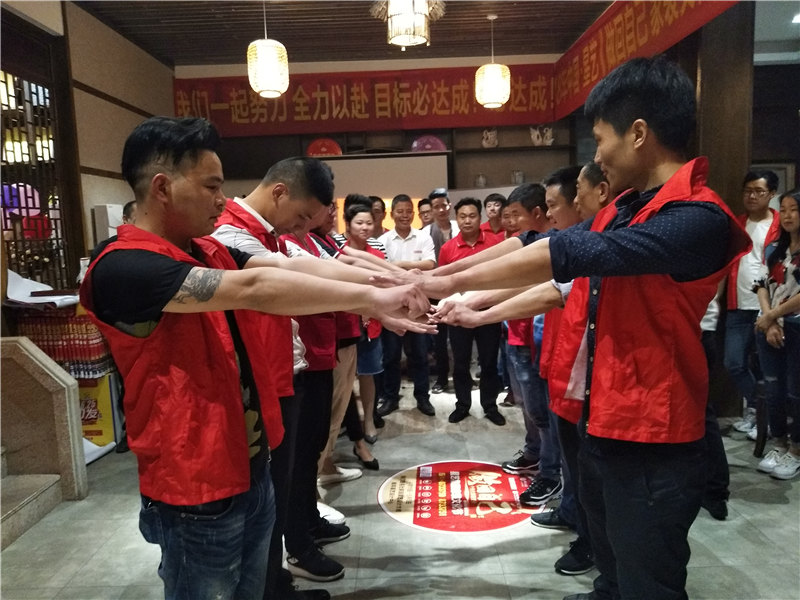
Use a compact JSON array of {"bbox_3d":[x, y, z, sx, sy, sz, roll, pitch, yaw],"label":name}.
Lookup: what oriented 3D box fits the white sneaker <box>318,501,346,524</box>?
[{"bbox_3d":[-0.390,1.019,2.990,0.280,0.110,0.100,1,7,24],"label":"white sneaker"}]

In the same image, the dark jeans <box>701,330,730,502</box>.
[{"bbox_3d":[1.420,0.485,2.900,0.380,0.920,0.280,2,8,34],"label":"dark jeans"}]

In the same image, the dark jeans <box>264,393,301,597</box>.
[{"bbox_3d":[-0.490,0.642,2.170,0.300,0.900,0.400,-2,7,2],"label":"dark jeans"}]

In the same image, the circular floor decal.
[{"bbox_3d":[0.320,1.019,3.195,0.900,0.010,0.900,-2,7,0],"label":"circular floor decal"}]

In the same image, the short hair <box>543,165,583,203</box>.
[{"bbox_3d":[0.698,-0.469,2.460,0.220,0.180,0.180,-15,8,-7],"label":"short hair"}]

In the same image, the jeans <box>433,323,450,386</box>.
[{"bbox_3d":[0.345,0.264,5.160,0.380,0.920,0.270,-2,7,6],"label":"jeans"}]

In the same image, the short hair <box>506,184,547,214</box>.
[{"bbox_3d":[0.641,-0.510,3.020,0.220,0.170,0.180,-22,14,-24],"label":"short hair"}]

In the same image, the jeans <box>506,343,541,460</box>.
[{"bbox_3d":[0.700,0.484,3.160,0.300,0.880,0.420,-3,7,-7],"label":"jeans"}]

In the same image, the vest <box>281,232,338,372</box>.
[{"bbox_3d":[-0.415,-0.018,2.520,0.310,0.600,0.480,2,7,3],"label":"vest"}]

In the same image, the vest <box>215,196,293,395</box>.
[{"bbox_3d":[-0.535,-0.026,2.120,0.340,0.670,0.500,3,7,2],"label":"vest"}]

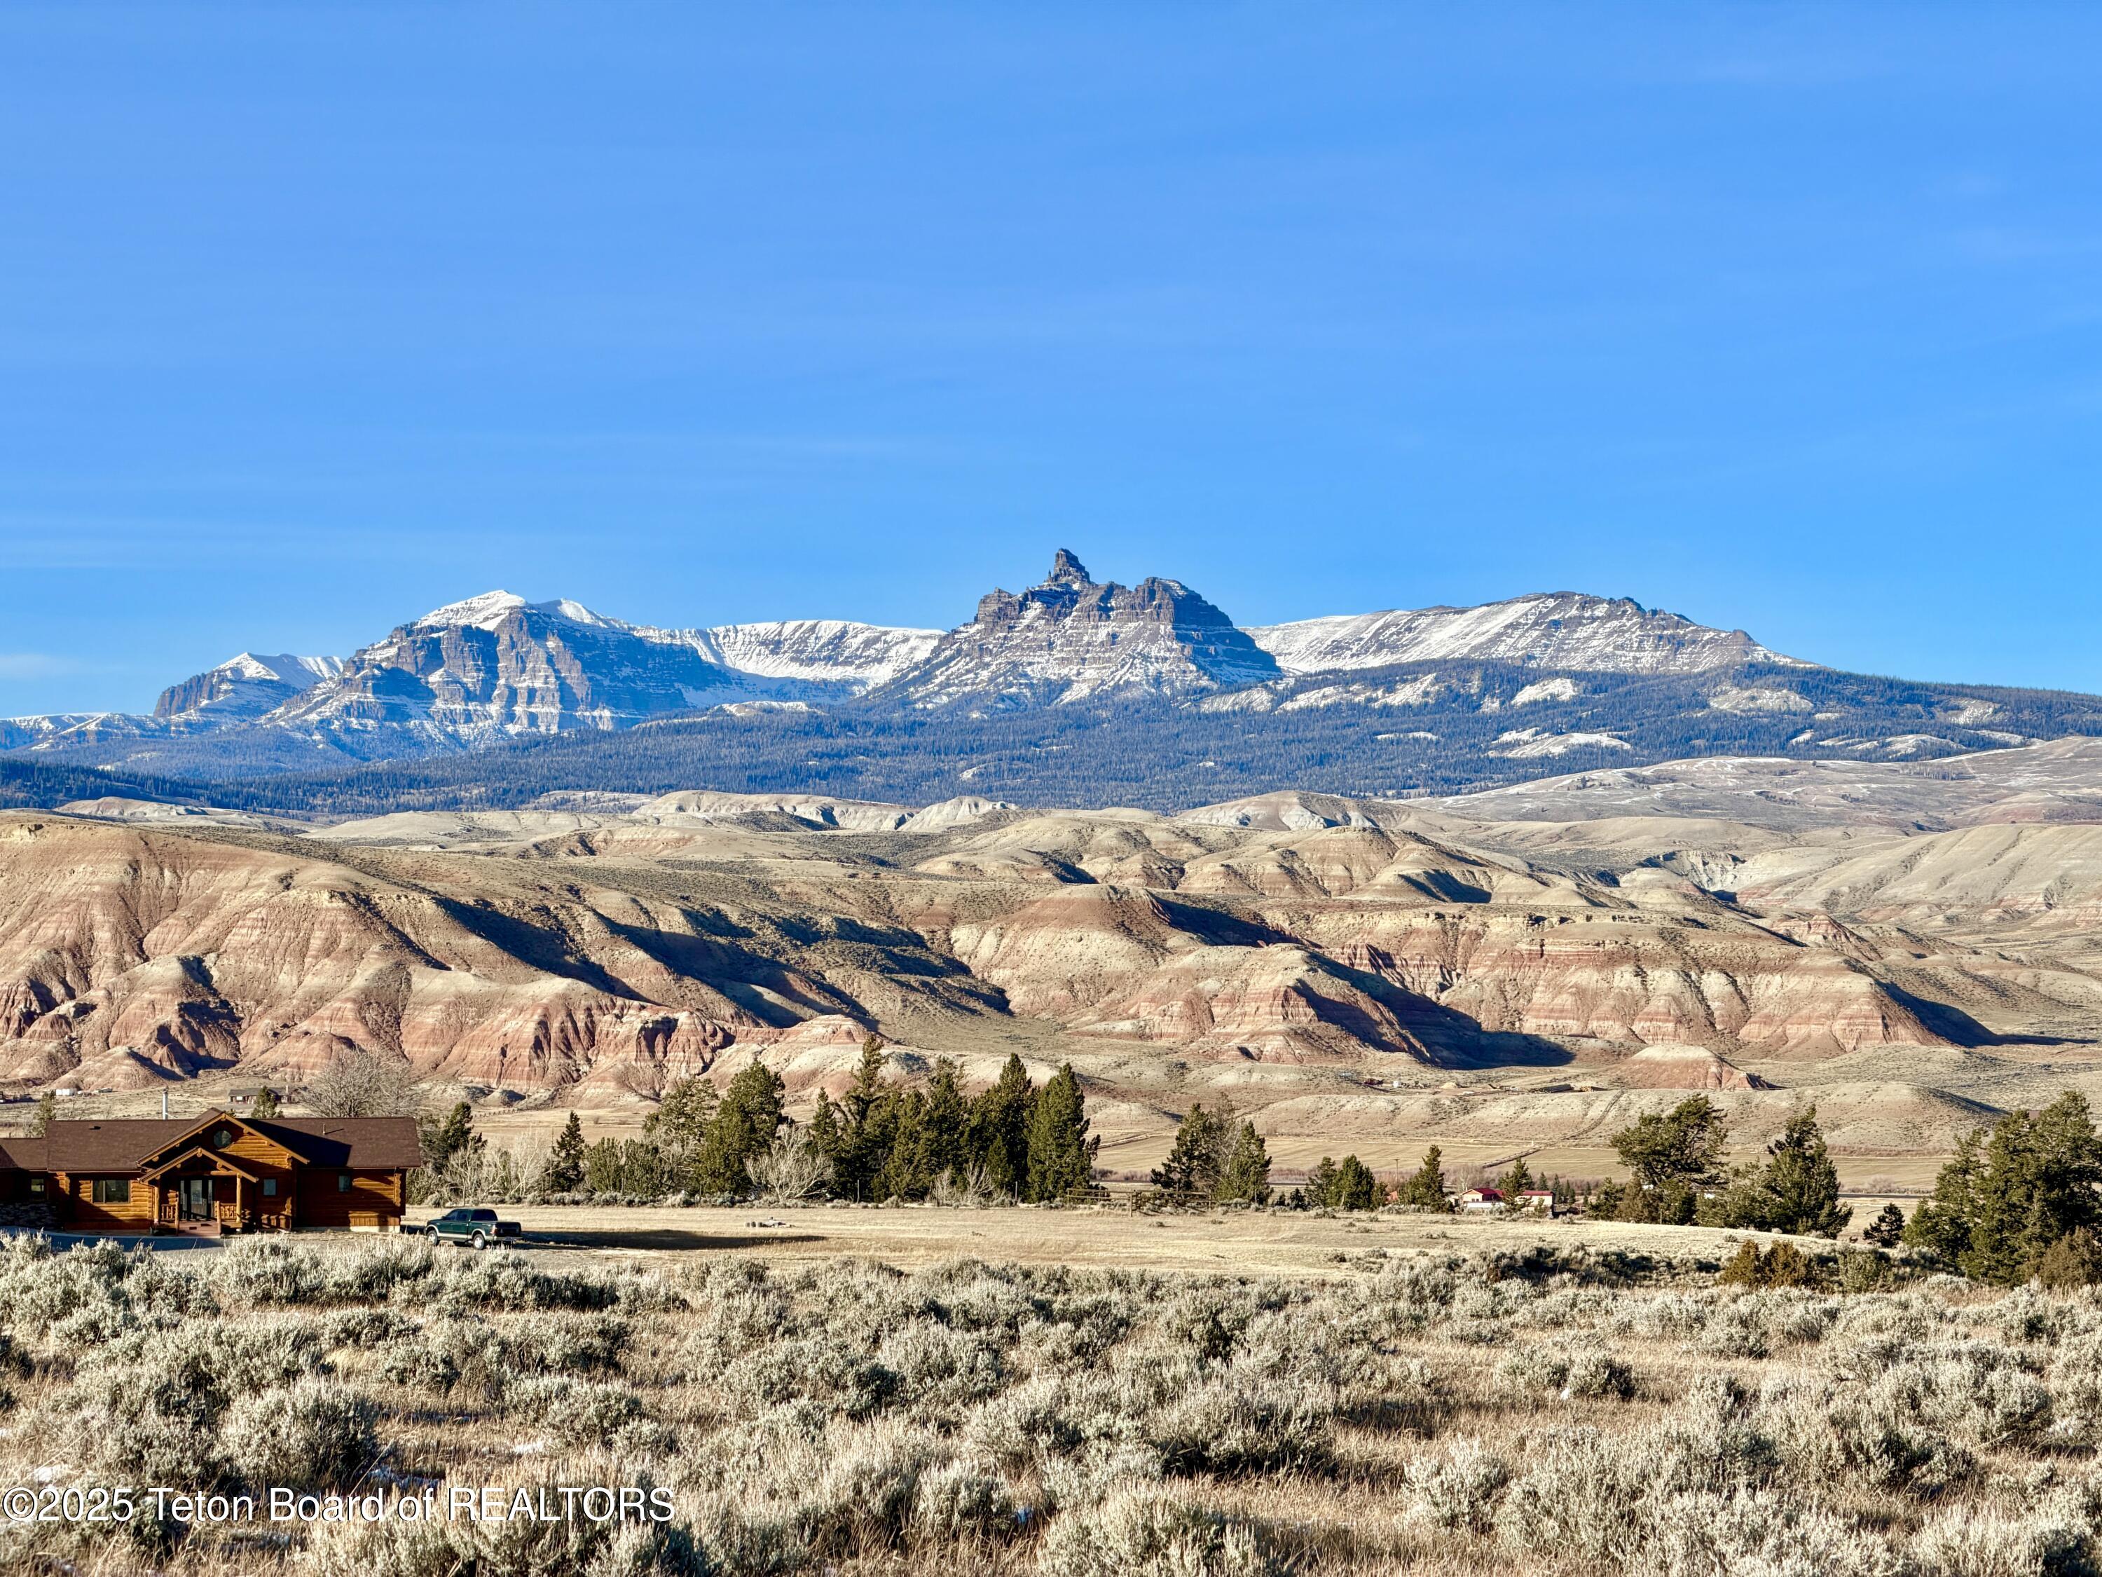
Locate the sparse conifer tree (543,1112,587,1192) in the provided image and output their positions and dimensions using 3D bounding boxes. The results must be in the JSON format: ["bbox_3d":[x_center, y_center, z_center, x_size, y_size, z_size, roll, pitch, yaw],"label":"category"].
[{"bbox_3d":[-28.818,21.662,360.000,2.629,5.063,2.497,0,-1,0],"label":"sparse conifer tree"}]

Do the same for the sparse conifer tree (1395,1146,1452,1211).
[{"bbox_3d":[21.609,22.656,352.000,3.332,3.903,3.165,0,-1,0],"label":"sparse conifer tree"}]

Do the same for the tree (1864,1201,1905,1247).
[{"bbox_3d":[44.605,23.357,325.000,2.285,2.505,2.171,0,-1,0],"label":"tree"}]

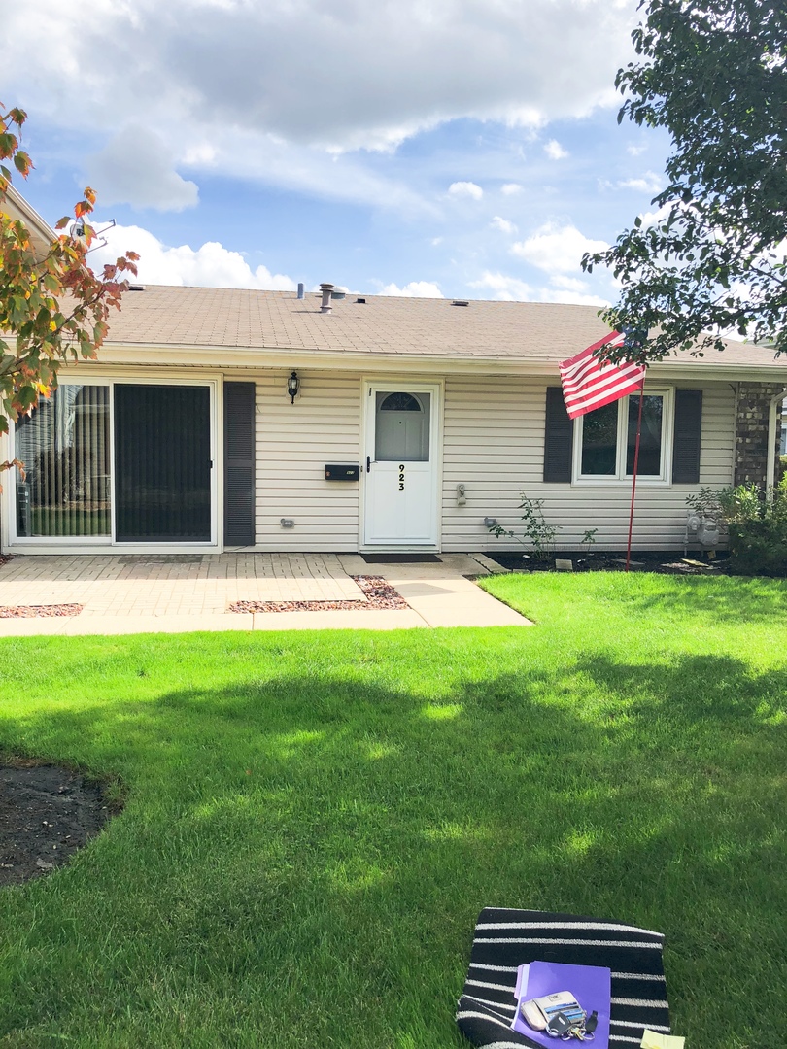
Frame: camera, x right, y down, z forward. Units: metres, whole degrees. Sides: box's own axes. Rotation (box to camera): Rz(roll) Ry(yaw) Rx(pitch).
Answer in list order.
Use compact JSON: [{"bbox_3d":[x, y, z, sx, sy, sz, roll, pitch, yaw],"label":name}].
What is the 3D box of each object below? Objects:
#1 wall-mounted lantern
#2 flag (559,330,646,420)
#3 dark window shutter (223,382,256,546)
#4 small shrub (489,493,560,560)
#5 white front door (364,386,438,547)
[{"bbox_3d":[-1.217,-1.674,10.374,0.142,0.412,0.190,0,5,-9],"label":"wall-mounted lantern"},{"bbox_3d":[2.441,-1.787,9.850,1.080,1.100,0.350,2,5,12],"label":"flag"},{"bbox_3d":[-1.889,-0.733,10.439,0.367,2.003,0.045,0,5,-9],"label":"dark window shutter"},{"bbox_3d":[1.609,0.018,10.450,0.880,0.820,0.650,0,5,-9],"label":"small shrub"},{"bbox_3d":[0.112,-0.753,10.775,0.938,2.061,0.080,0,5,-9],"label":"white front door"}]

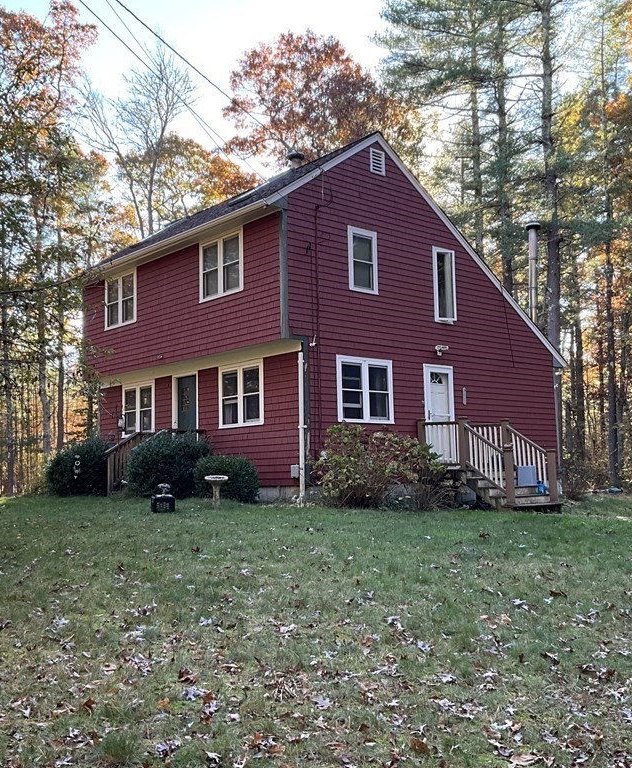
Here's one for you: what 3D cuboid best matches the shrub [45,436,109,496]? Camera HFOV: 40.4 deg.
[{"bbox_3d":[-5.521,1.915,20.119,1.550,1.400,1.600,4,-7,-40],"label":"shrub"}]

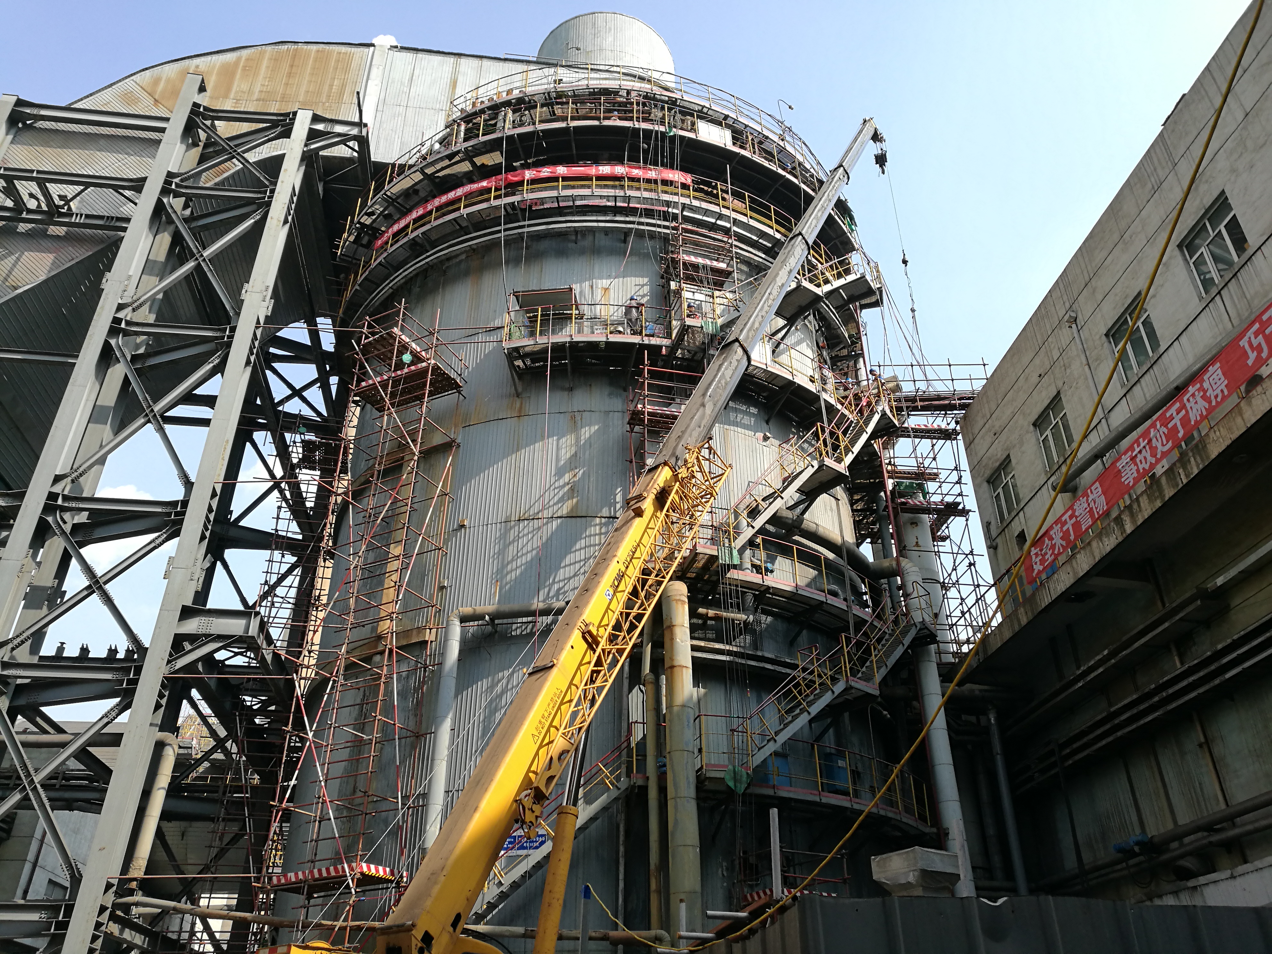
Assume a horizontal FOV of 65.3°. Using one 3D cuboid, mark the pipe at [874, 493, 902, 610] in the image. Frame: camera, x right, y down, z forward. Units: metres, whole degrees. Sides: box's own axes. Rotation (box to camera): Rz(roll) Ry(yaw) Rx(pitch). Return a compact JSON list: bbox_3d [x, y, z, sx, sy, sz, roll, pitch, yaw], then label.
[{"bbox_3d":[8.508,2.553,33.074,0.360,4.589,0.400,-9,-33,14],"label":"pipe"}]

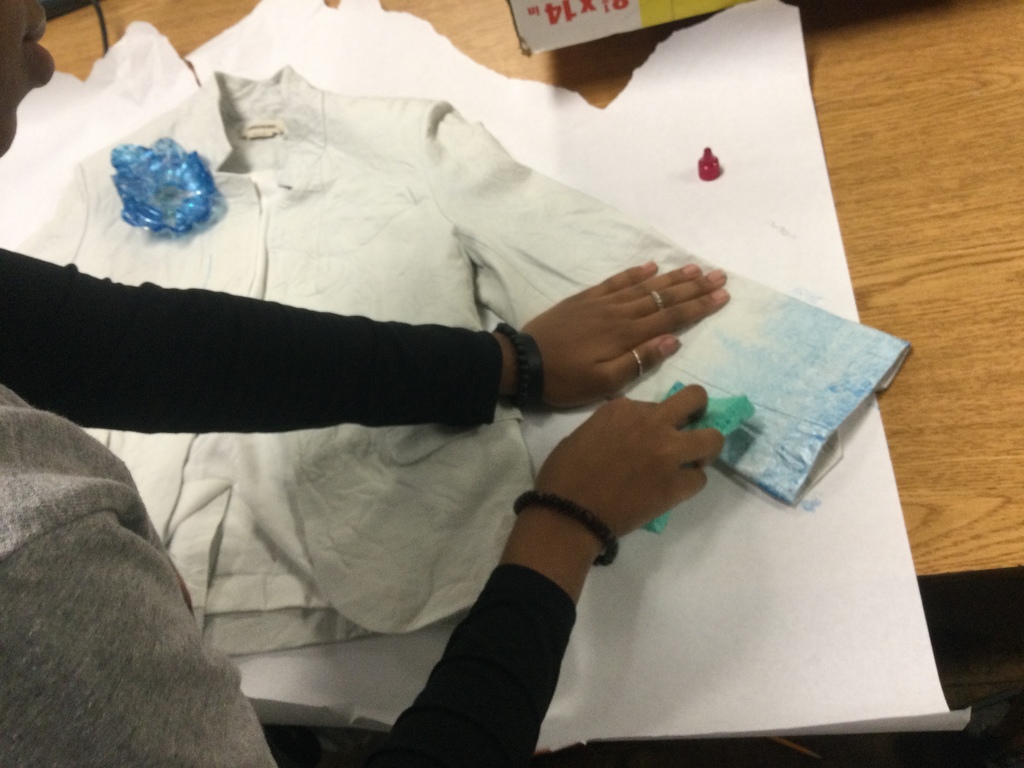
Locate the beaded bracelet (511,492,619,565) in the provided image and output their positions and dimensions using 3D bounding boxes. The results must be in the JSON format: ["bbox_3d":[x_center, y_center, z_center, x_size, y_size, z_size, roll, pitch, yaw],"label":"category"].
[{"bbox_3d":[0.036,0.101,0.625,0.077,0.062,0.013,22,60,7],"label":"beaded bracelet"}]

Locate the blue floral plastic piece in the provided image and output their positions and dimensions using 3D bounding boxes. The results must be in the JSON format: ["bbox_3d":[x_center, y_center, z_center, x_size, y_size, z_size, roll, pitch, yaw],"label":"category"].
[{"bbox_3d":[-0.366,-0.209,0.972,0.115,0.045,0.110,-9,59,10],"label":"blue floral plastic piece"}]

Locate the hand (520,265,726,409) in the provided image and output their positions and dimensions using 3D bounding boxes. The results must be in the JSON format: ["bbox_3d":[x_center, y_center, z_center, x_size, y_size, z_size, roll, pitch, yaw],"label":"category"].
[{"bbox_3d":[0.097,-0.051,0.763,0.179,0.047,0.101,-26,58,-1],"label":"hand"}]

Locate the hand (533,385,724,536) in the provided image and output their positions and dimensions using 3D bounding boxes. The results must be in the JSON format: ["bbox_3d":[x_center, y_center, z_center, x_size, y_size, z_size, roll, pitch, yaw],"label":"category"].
[{"bbox_3d":[0.088,0.057,0.655,0.132,0.075,0.092,-34,58,-6],"label":"hand"}]

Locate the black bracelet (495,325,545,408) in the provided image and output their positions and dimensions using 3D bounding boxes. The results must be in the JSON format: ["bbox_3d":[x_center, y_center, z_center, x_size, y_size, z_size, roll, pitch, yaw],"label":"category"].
[{"bbox_3d":[0.004,-0.014,0.757,0.026,0.058,0.068,-17,91,-22],"label":"black bracelet"}]

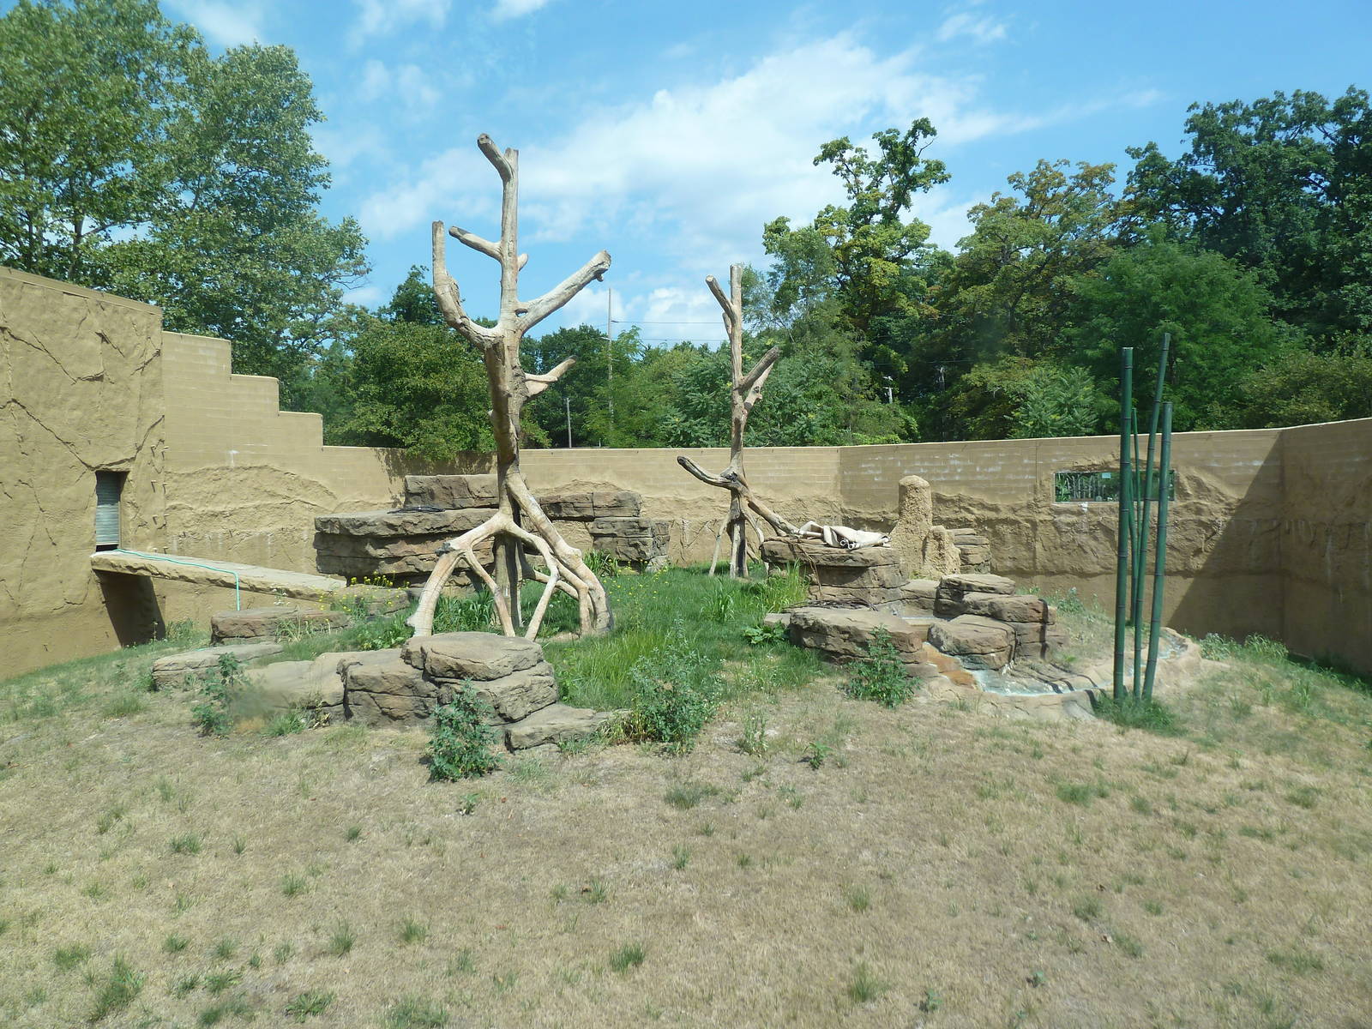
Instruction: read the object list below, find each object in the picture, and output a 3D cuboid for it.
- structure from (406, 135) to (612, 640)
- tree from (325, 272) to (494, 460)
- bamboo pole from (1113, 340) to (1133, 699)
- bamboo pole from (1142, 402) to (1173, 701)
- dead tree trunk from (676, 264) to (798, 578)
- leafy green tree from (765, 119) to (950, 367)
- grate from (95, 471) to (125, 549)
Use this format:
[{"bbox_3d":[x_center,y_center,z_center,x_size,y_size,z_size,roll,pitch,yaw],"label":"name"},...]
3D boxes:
[{"bbox_3d":[-2.491,-1.720,14.000,2.850,6.950,2.500,0,0,0],"label":"structure"},{"bbox_3d":[-8.389,-2.500,30.000,5.000,9.300,5.000,0,0,0],"label":"tree"},{"bbox_3d":[4.107,0.091,9.300,0.093,3.310,0.093,1,0,0],"label":"bamboo pole"},{"bbox_3d":[4.444,0.352,9.300,0.100,2.800,0.090,3,0,0],"label":"bamboo pole"},{"bbox_3d":[1.259,-2.120,24.000,2.900,7.600,2.500,0,0,0],"label":"dead tree trunk"},{"bbox_3d":[8.230,-8.500,48.000,8.900,20.500,8.500,0,0,0],"label":"leafy green tree"},{"bbox_3d":[-11.804,-0.088,20.300,0.100,1.600,0.780,0,0,14],"label":"grate"}]

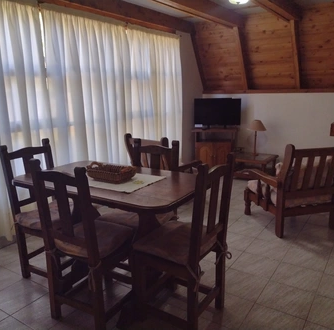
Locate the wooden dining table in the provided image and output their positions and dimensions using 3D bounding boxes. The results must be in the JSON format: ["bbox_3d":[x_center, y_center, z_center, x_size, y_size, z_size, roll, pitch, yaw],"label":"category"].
[{"bbox_3d":[-0.366,0.478,2.424,1.221,0.784,0.737,7,16,30],"label":"wooden dining table"}]

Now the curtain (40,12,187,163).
[{"bbox_3d":[-0.442,-0.646,4.244,0.114,1.985,2.413,8,16,32],"label":"curtain"}]

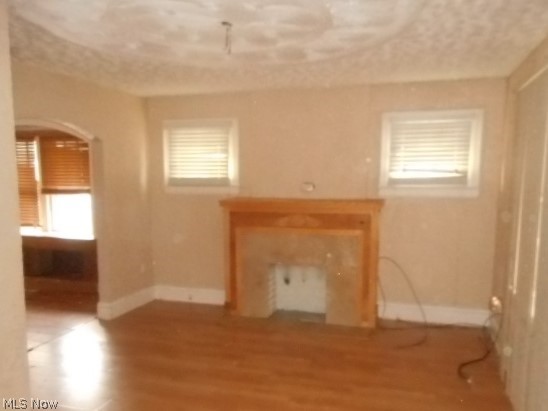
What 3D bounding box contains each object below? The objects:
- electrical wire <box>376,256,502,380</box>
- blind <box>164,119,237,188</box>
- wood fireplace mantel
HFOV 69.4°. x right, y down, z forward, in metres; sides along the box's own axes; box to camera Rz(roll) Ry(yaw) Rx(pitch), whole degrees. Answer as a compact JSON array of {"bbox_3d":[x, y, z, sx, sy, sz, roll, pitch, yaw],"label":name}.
[{"bbox_3d":[1.511,0.943,3.560,1.127,0.708,1.159,1,5,15],"label":"electrical wire"},{"bbox_3d":[-0.880,-0.606,4.682,0.909,0.799,0.064,1,5,15],"label":"blind"},{"bbox_3d":[0.297,0.591,4.268,1.700,1.293,0.411,1,5,15],"label":"wood fireplace mantel"}]

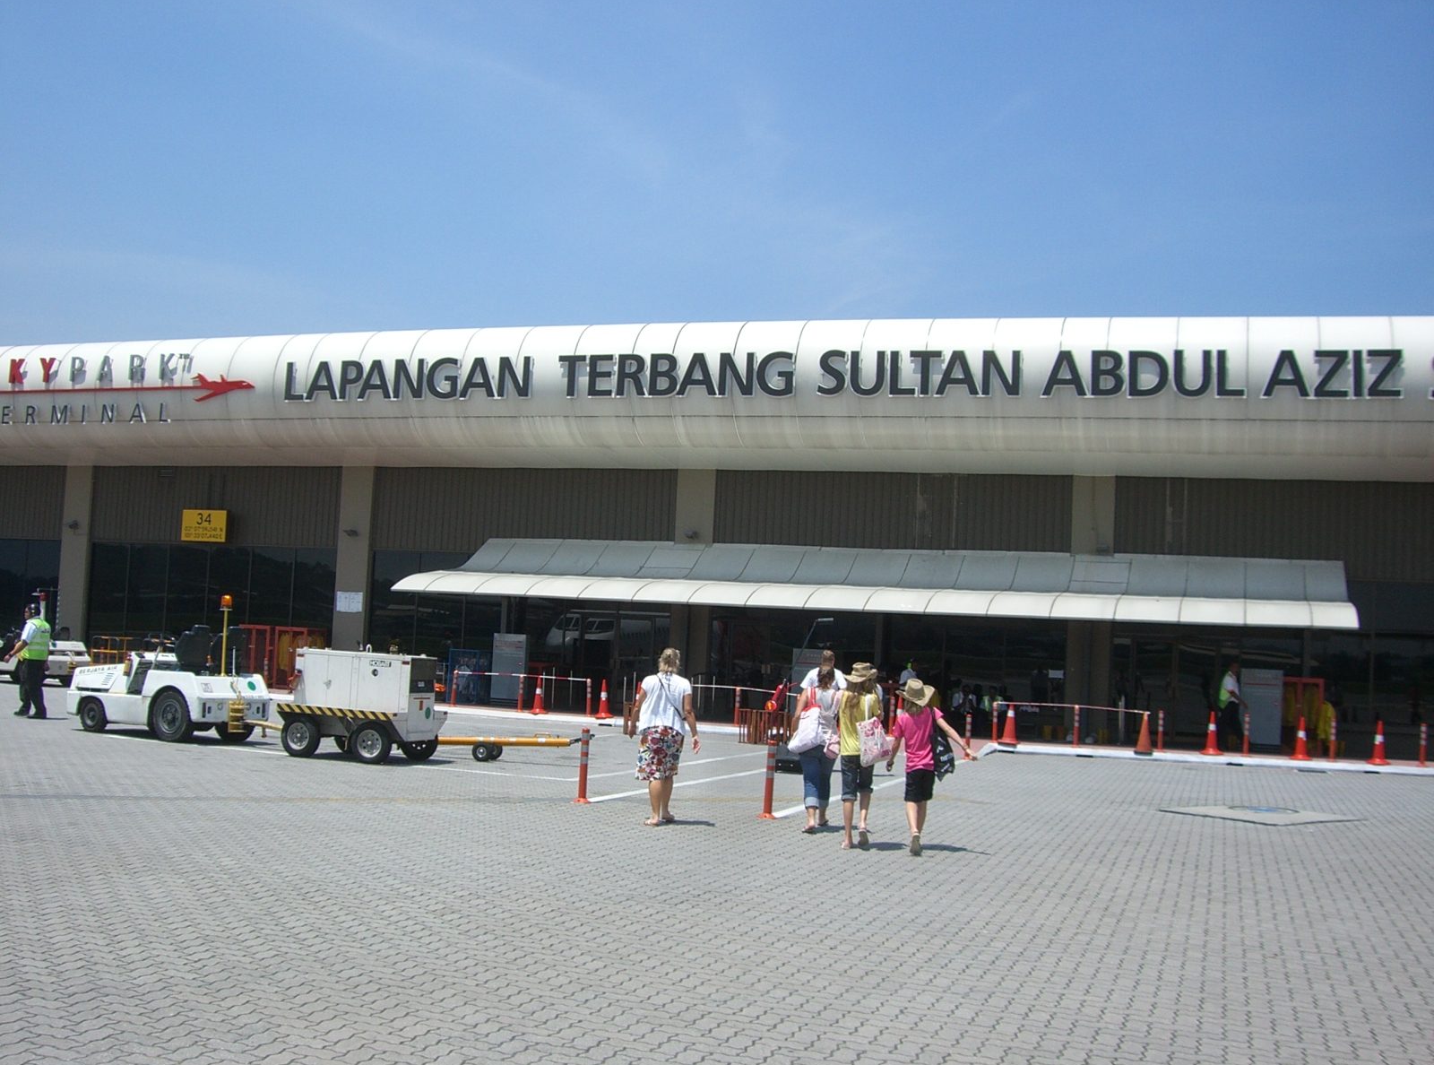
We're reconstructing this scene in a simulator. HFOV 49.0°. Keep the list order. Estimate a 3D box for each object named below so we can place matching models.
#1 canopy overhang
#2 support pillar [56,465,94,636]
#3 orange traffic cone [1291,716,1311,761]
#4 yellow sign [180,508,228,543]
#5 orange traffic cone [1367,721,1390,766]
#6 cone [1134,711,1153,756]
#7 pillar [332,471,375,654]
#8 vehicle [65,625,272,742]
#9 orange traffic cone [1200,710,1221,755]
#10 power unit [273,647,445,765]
[{"bbox_3d":[2.634,0.833,29.316,17.067,1.267,3.807,1,-4,18],"label":"canopy overhang"},{"bbox_3d":[-15.887,0.967,39.458,0.820,5.200,0.750,1,-4,18],"label":"support pillar"},{"bbox_3d":[9.798,3.467,26.400,0.370,0.750,0.370,1,-4,18],"label":"orange traffic cone"},{"bbox_3d":[-12.263,-0.140,37.800,1.260,0.770,0.150,1,-4,18],"label":"yellow sign"},{"bbox_3d":[10.927,3.488,26.000,0.370,0.750,0.370,1,-4,18],"label":"orange traffic cone"},{"bbox_3d":[6.987,3.296,25.800,0.330,0.750,0.330,1,-4,18],"label":"cone"},{"bbox_3d":[-8.362,1.117,36.943,0.820,5.250,0.750,1,-4,18],"label":"pillar"},{"bbox_3d":[-7.763,2.093,22.296,2.920,1.560,1.320,0,-4,34],"label":"vehicle"},{"bbox_3d":[8.443,3.436,26.900,0.370,0.750,0.370,1,-4,18],"label":"orange traffic cone"},{"bbox_3d":[-4.469,2.189,20.032,1.720,1.360,1.420,1,-4,18],"label":"power unit"}]

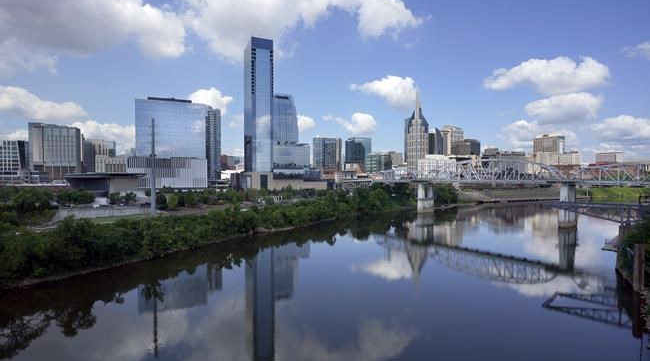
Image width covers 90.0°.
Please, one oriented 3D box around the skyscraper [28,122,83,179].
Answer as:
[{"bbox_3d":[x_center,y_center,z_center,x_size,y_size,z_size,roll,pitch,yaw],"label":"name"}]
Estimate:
[{"bbox_3d":[-236.500,-19.000,283.790,34.000,57.000,36.000,-1,1,-45],"label":"skyscraper"}]

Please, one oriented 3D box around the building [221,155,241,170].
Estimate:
[{"bbox_3d":[-172.720,-20.080,599.760,46.000,46.000,40.000,-1,1,-24],"label":"building"}]

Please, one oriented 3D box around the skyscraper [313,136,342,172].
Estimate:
[{"bbox_3d":[6.090,-53.770,809.270,52.000,102.000,50.000,-1,1,-30],"label":"skyscraper"}]

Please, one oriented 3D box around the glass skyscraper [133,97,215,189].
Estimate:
[{"bbox_3d":[-160.590,-34.700,344.000,76.000,92.000,42.000,-1,1,-22],"label":"glass skyscraper"}]

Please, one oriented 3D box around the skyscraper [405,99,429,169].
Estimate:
[{"bbox_3d":[199.000,-94.570,695.890,45.000,188.000,50.000,0,1,19],"label":"skyscraper"}]

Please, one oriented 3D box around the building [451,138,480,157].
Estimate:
[{"bbox_3d":[368.000,-59.460,849.330,55.000,98.000,55.000,0,1,-23],"label":"building"}]

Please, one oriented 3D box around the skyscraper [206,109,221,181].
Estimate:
[{"bbox_3d":[-142.130,-39.280,411.440,21.000,94.000,27.000,-1,1,-24],"label":"skyscraper"}]

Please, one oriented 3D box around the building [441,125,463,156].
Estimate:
[{"bbox_3d":[353.530,-84.140,903.830,44.000,144.000,40.000,-1,1,-29],"label":"building"}]

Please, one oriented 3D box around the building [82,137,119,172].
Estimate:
[{"bbox_3d":[-312.390,-23.910,449.670,36.000,61.000,32.000,-1,1,-24],"label":"building"}]

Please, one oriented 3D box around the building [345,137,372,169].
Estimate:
[{"bbox_3d":[88.000,-59.460,849.330,46.000,108.000,44.000,0,1,-23],"label":"building"}]

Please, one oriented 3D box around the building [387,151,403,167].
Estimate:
[{"bbox_3d":[180.000,-39.540,829.500,34.000,62.000,34.000,-1,1,-30],"label":"building"}]

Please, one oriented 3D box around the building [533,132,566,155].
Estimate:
[{"bbox_3d":[582.000,-66.390,843.250,26.000,114.000,62.000,0,1,-23],"label":"building"}]

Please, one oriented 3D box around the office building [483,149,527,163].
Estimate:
[{"bbox_3d":[386.000,-31.680,704.660,68.000,62.000,55.000,0,1,-23],"label":"office building"}]

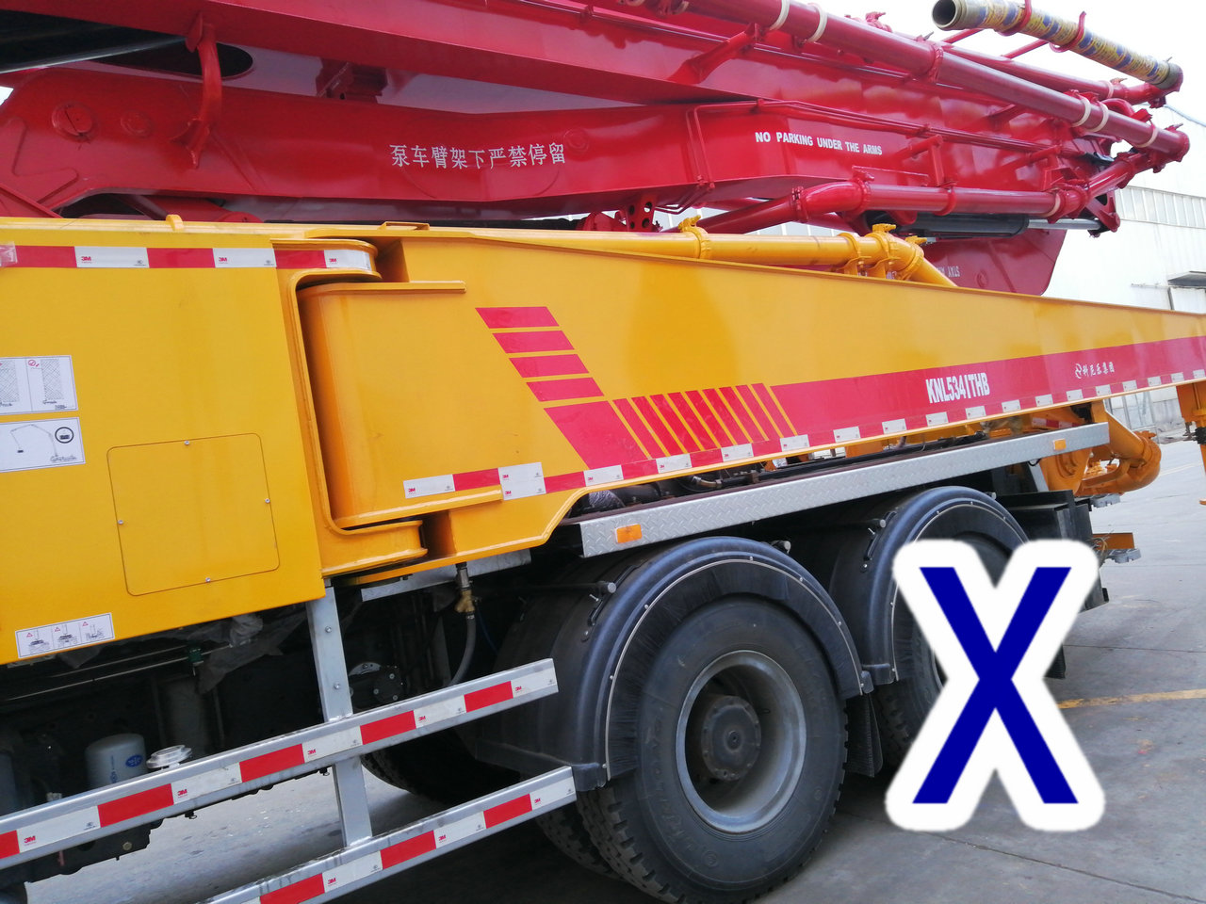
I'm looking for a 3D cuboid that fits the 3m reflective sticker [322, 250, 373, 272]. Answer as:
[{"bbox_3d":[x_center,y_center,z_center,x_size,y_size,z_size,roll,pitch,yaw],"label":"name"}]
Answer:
[{"bbox_3d":[-0.702,-0.527,2.597,0.141,0.050,0.032,-8,-1,-36],"label":"3m reflective sticker"}]

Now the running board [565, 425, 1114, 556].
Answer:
[{"bbox_3d":[1.187,0.104,4.035,3.340,0.110,0.320,-8,-1,-36],"label":"running board"}]

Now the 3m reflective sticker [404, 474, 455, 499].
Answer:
[{"bbox_3d":[-0.488,0.098,2.654,0.151,0.050,0.004,-8,-1,-36],"label":"3m reflective sticker"}]

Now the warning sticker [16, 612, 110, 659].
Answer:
[{"bbox_3d":[-1.194,0.408,2.095,0.187,0.059,0.004,-8,-1,-36],"label":"warning sticker"}]

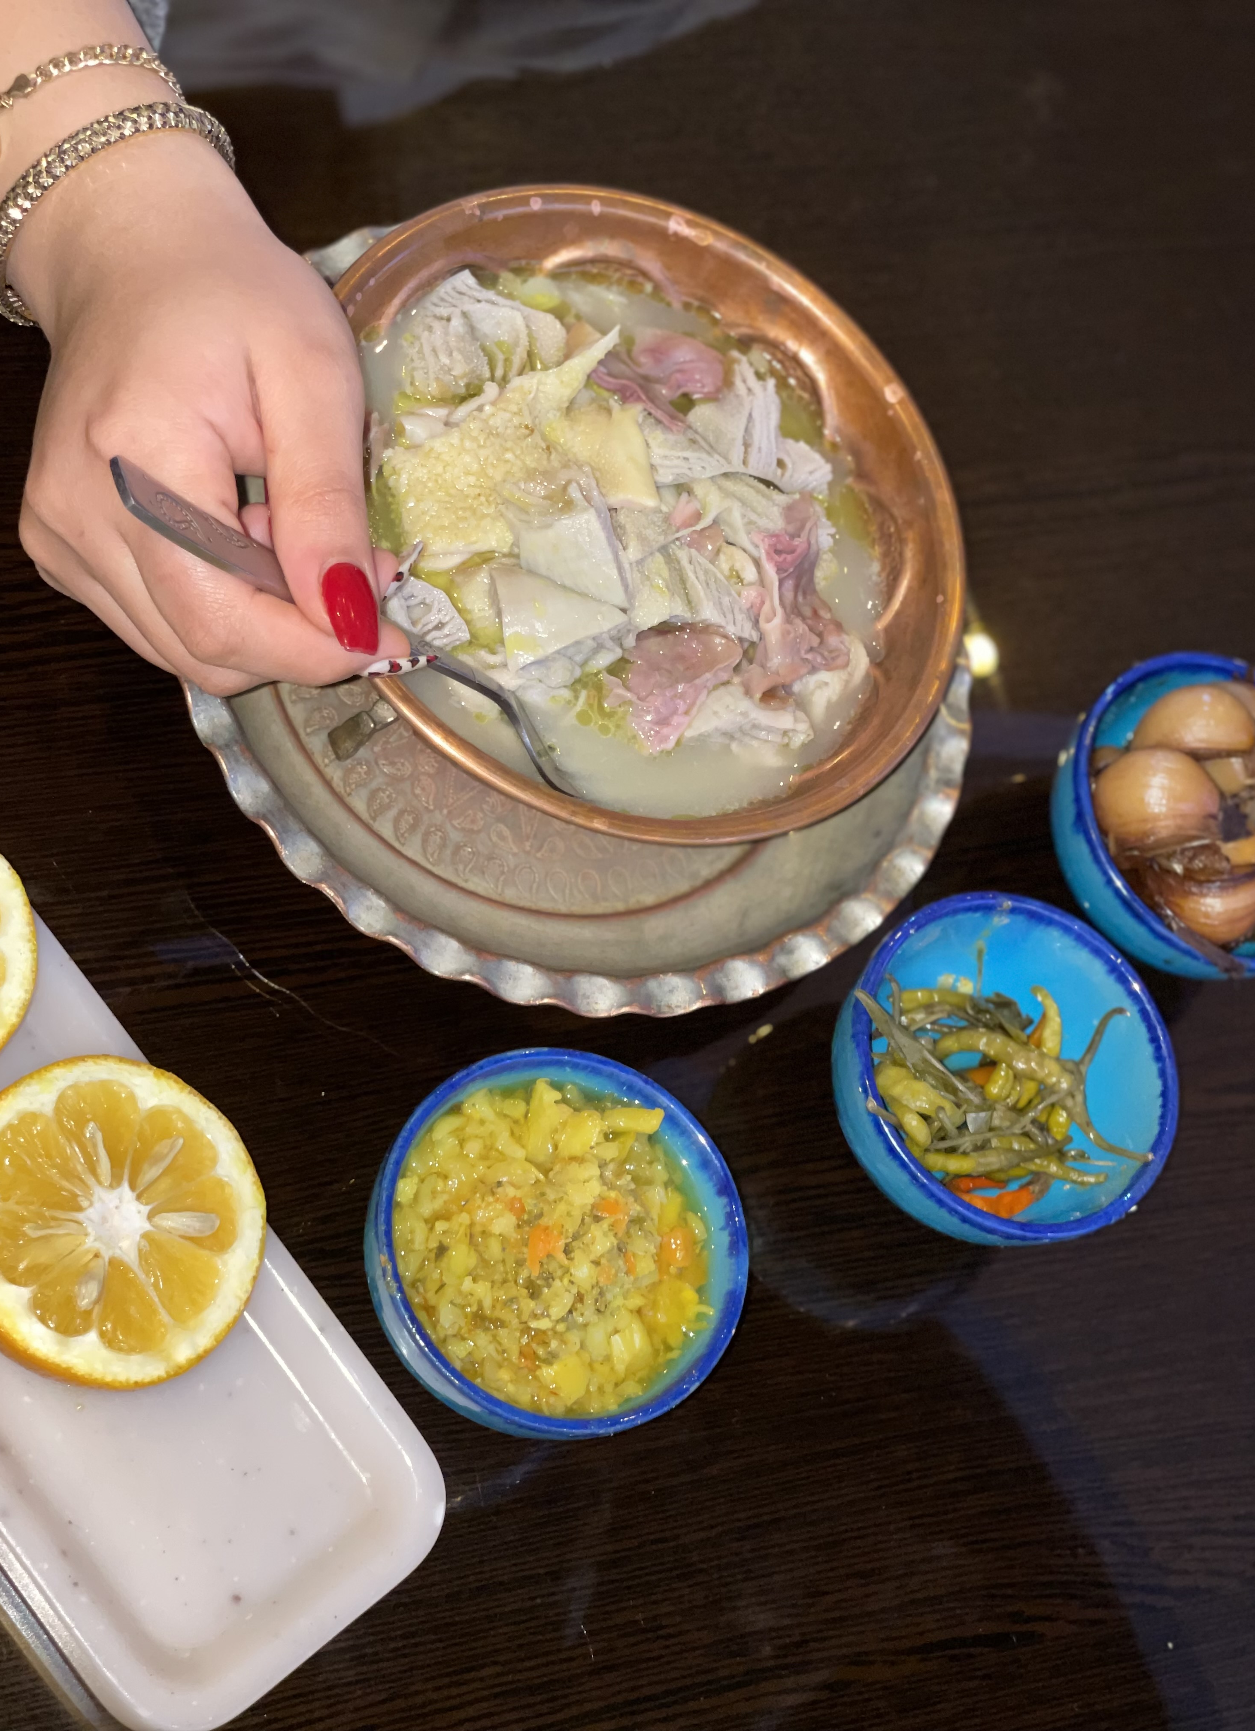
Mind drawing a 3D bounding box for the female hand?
[{"bbox_3d":[-0.099,-0.101,0.721,0.095,0.088,0.140,-20,77,-29],"label":"female hand"}]

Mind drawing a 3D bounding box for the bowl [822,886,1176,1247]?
[{"bbox_3d":[0.089,0.057,0.813,0.092,0.044,0.092,9,65,-20],"label":"bowl"}]

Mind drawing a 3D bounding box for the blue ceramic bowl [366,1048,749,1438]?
[{"bbox_3d":[-0.022,0.093,0.752,0.092,0.044,0.092,9,65,-20],"label":"blue ceramic bowl"}]

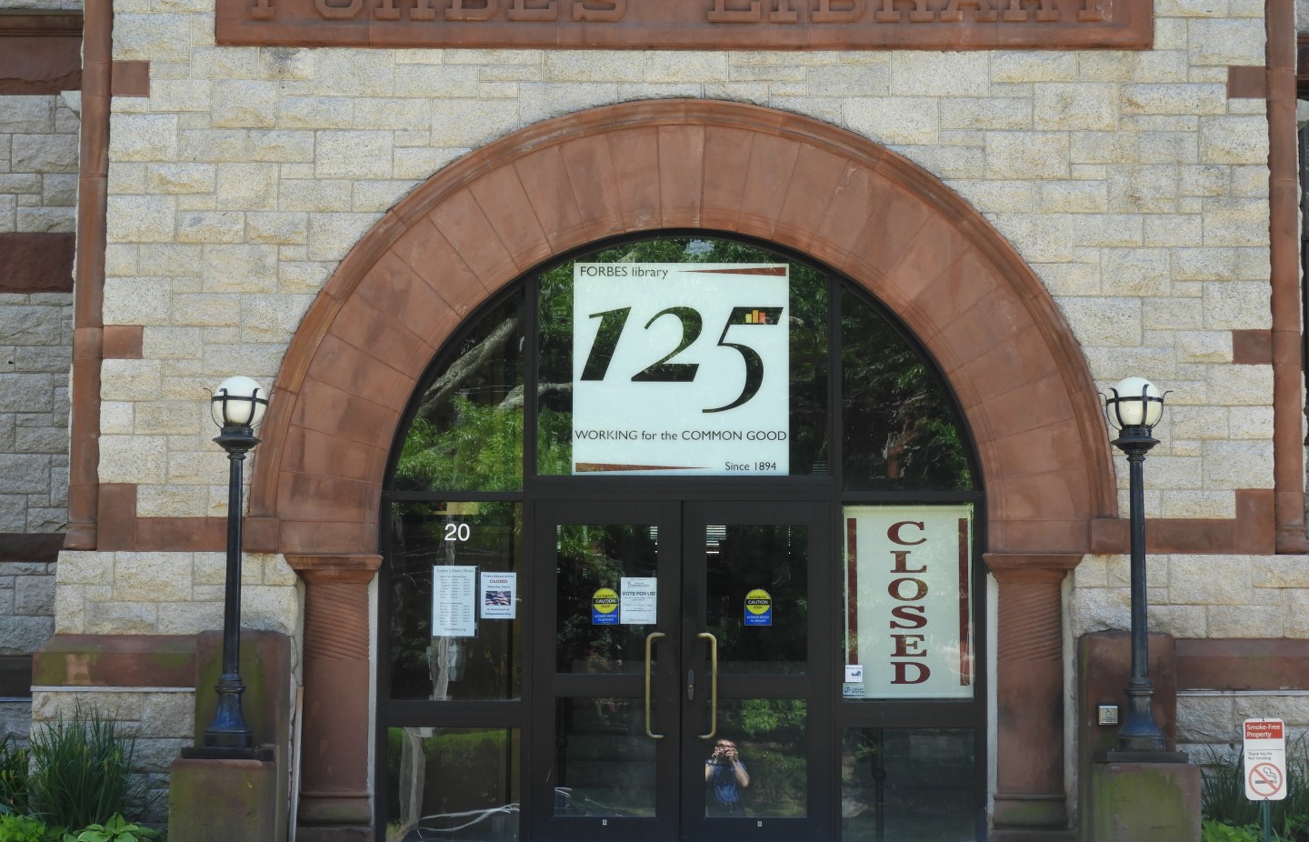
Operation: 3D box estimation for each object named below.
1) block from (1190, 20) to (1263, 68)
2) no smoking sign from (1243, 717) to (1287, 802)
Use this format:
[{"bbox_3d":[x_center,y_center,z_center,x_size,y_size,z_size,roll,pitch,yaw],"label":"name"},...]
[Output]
[{"bbox_3d":[3.439,-2.257,18.243,0.459,0.294,0.160,0,-6,1],"label":"block"},{"bbox_3d":[3.453,1.915,17.115,0.229,0.459,0.030,0,-7,0],"label":"no smoking sign"}]

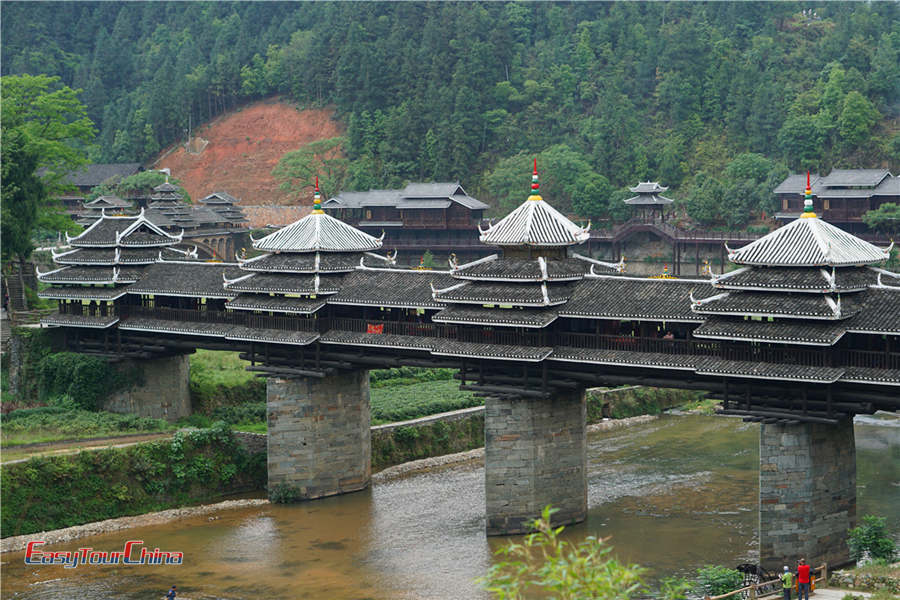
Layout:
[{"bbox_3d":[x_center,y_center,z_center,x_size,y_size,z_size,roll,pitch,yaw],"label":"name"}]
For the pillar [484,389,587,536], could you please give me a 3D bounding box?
[{"bbox_3d":[4.962,8.751,104.565,3.400,7.600,8.900,3,6,42],"label":"pillar"}]

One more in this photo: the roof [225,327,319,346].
[{"bbox_3d":[-10.597,2.159,112.901,7.600,0.700,1.350,3,6,42],"label":"roof"}]

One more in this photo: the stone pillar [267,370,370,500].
[{"bbox_3d":[-7.678,7.707,111.407,3.088,7.387,8.350,3,5,42],"label":"stone pillar"}]

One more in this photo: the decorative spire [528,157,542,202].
[{"bbox_3d":[4.574,-6.339,99.417,0.747,2.324,0.747,0,4,0],"label":"decorative spire"}]

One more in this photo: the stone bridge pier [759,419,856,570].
[{"bbox_3d":[17.062,8.920,89.300,3.088,7.387,8.350,3,5,42],"label":"stone bridge pier"}]

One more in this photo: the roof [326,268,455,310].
[{"bbox_3d":[-1.621,-0.764,109.794,10.800,2.100,6.100,3,6,42],"label":"roof"}]

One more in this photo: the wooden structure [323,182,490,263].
[{"bbox_3d":[-6.361,-11.149,268.000,21.500,11.200,9.000,1,5,28],"label":"wooden structure"}]

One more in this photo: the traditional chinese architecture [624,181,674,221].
[{"bbox_3d":[25.320,-12.570,238.000,4.800,5.200,4.400,2,5,38],"label":"traditional chinese architecture"}]

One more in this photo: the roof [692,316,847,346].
[{"bbox_3d":[17.750,1.272,92.615,7.800,1.000,8.600,3,6,42],"label":"roof"}]

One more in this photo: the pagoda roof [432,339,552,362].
[{"bbox_3d":[2.288,2.820,101.375,7.700,0.700,1.400,3,6,42],"label":"pagoda roof"}]

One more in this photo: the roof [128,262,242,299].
[{"bbox_3d":[-14.935,-1.414,121.665,11.700,2.050,6.100,3,6,42],"label":"roof"}]

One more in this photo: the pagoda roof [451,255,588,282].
[{"bbox_3d":[4.610,-1.850,99.704,6.640,1.129,6.640,3,5,42],"label":"pagoda roof"}]

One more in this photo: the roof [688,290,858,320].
[{"bbox_3d":[17.734,0.075,92.528,8.200,1.050,8.200,3,6,42],"label":"roof"}]

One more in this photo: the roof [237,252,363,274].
[{"bbox_3d":[-8.091,-2.460,115.447,6.900,1.100,6.900,3,6,42],"label":"roof"}]

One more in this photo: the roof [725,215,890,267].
[{"bbox_3d":[16.967,-2.875,88.546,5.478,2.175,5.478,3,5,42],"label":"roof"}]

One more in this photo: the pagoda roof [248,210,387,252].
[{"bbox_3d":[-8.116,-4.285,115.315,5.800,2.350,5.800,3,6,42],"label":"pagoda roof"}]

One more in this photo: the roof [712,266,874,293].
[{"bbox_3d":[17.718,-1.141,92.440,6.900,1.100,6.900,3,6,42],"label":"roof"}]

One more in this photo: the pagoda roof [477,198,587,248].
[{"bbox_3d":[4.591,-4.136,99.558,6.059,2.291,5.395,3,5,42],"label":"pagoda roof"}]

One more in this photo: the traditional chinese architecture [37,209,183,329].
[{"bbox_3d":[-21.290,-2.176,122.915,8.051,7.503,8.300,3,5,42],"label":"traditional chinese architecture"}]

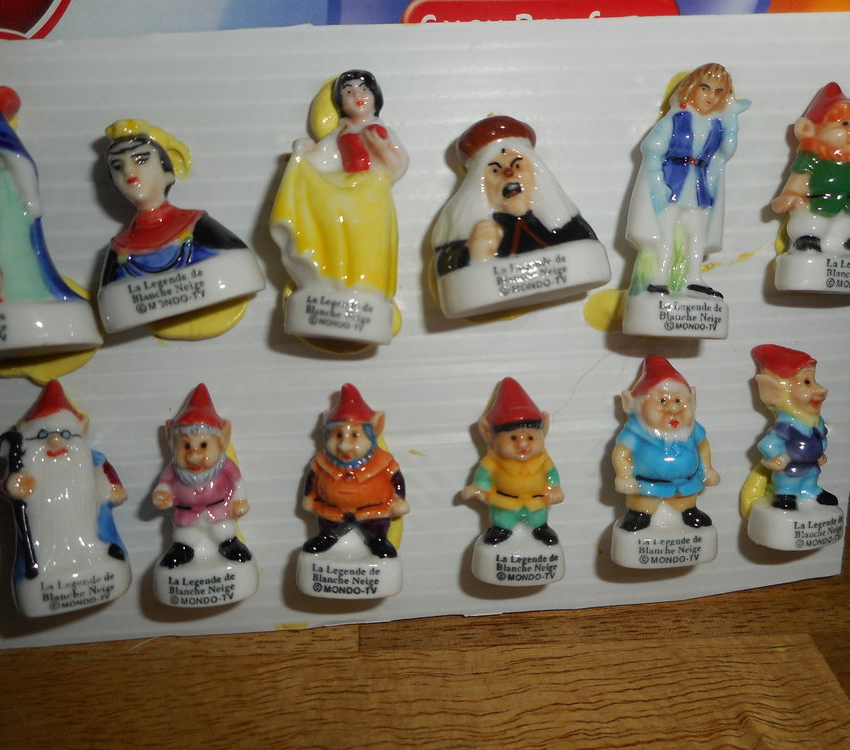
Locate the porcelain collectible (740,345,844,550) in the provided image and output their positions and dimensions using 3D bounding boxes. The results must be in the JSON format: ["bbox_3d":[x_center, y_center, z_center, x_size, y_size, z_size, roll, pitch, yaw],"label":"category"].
[{"bbox_3d":[0.064,0.011,0.126,0.015,0.034,0.012,-10,10,-22],"label":"porcelain collectible"}]

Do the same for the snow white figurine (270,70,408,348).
[{"bbox_3d":[-0.014,-0.026,0.114,0.021,0.041,0.014,4,9,-6],"label":"snow white figurine"}]

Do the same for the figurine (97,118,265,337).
[{"bbox_3d":[-0.040,-0.025,0.112,0.025,0.030,0.012,-13,10,-4],"label":"figurine"}]

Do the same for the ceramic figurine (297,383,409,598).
[{"bbox_3d":[-0.012,0.019,0.121,0.019,0.035,0.013,0,9,-2],"label":"ceramic figurine"}]

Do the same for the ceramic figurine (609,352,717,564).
[{"bbox_3d":[0.036,0.012,0.109,0.017,0.030,0.011,-5,8,-5],"label":"ceramic figurine"}]

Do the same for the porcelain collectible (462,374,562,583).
[{"bbox_3d":[0.013,0.015,0.109,0.016,0.029,0.011,-4,8,-4],"label":"porcelain collectible"}]

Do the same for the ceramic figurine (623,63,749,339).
[{"bbox_3d":[0.039,-0.025,0.104,0.017,0.038,0.012,2,8,-5],"label":"ceramic figurine"}]

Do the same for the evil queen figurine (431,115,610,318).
[{"bbox_3d":[0.014,-0.026,0.115,0.026,0.030,0.012,-8,10,-1],"label":"evil queen figurine"}]

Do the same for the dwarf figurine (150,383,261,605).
[{"bbox_3d":[-0.037,0.019,0.120,0.017,0.035,0.013,-1,9,-8],"label":"dwarf figurine"}]

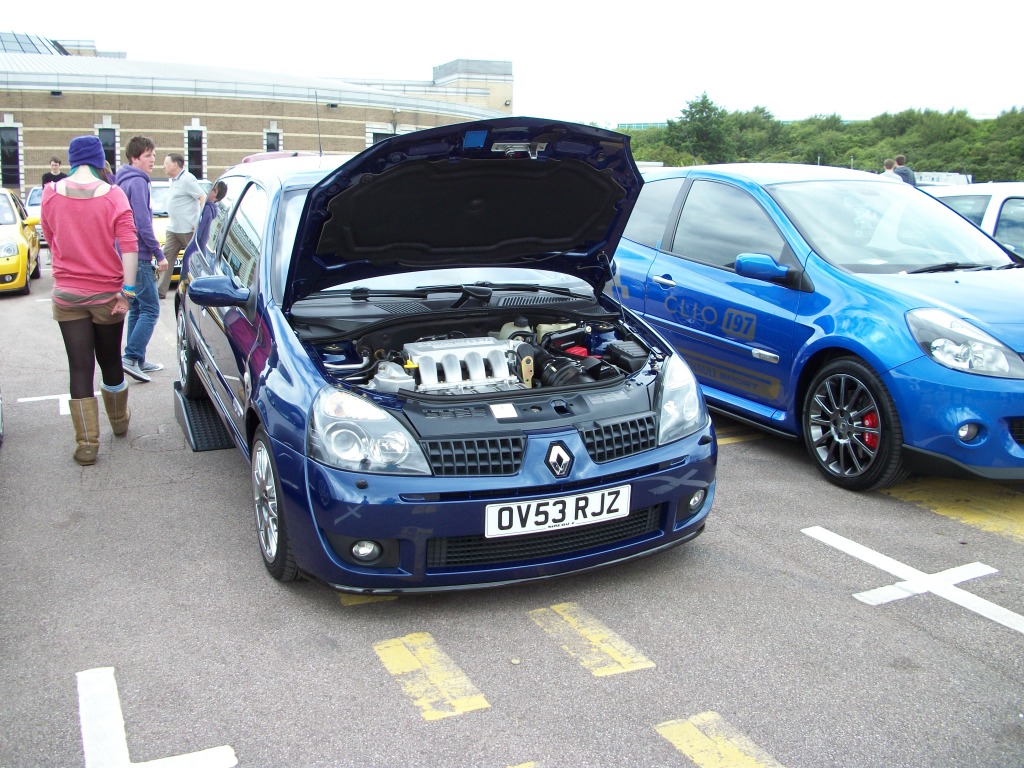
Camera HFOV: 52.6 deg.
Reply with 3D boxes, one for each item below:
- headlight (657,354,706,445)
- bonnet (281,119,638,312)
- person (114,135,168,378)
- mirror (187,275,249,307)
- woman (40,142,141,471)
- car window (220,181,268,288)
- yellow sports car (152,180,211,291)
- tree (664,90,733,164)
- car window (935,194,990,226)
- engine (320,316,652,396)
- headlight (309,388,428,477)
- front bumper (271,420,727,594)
[{"bbox_3d":[0.598,0.044,3.719,0.345,0.245,0.340,-8,18,-30],"label":"headlight"},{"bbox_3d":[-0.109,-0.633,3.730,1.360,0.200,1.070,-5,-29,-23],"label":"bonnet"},{"bbox_3d":[-2.730,-0.933,7.650,0.450,1.720,0.500,1,11,6],"label":"person"},{"bbox_3d":[-1.141,-0.360,4.001,0.220,0.125,0.140,-5,17,-23],"label":"mirror"},{"bbox_3d":[-2.200,-0.477,5.530,0.520,1.640,0.430,-4,12,-16],"label":"woman"},{"bbox_3d":[-1.108,-0.637,4.335,0.070,0.400,0.850,17,7,-28],"label":"car window"},{"bbox_3d":[-5.050,-2.296,15.400,1.650,1.430,3.830,-4,12,-18],"label":"yellow sports car"},{"bbox_3d":[9.960,-12.594,55.000,3.800,6.000,3.800,-4,12,-19],"label":"tree"},{"bbox_3d":[3.170,-1.204,7.400,0.070,0.380,0.680,14,7,-16],"label":"car window"},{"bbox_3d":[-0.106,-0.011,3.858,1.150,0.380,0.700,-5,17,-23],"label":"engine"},{"bbox_3d":[-0.472,0.144,3.257,0.345,0.245,0.340,-3,16,-17],"label":"headlight"},{"bbox_3d":[0.061,0.362,3.552,1.620,0.530,0.520,-5,17,-23],"label":"front bumper"}]

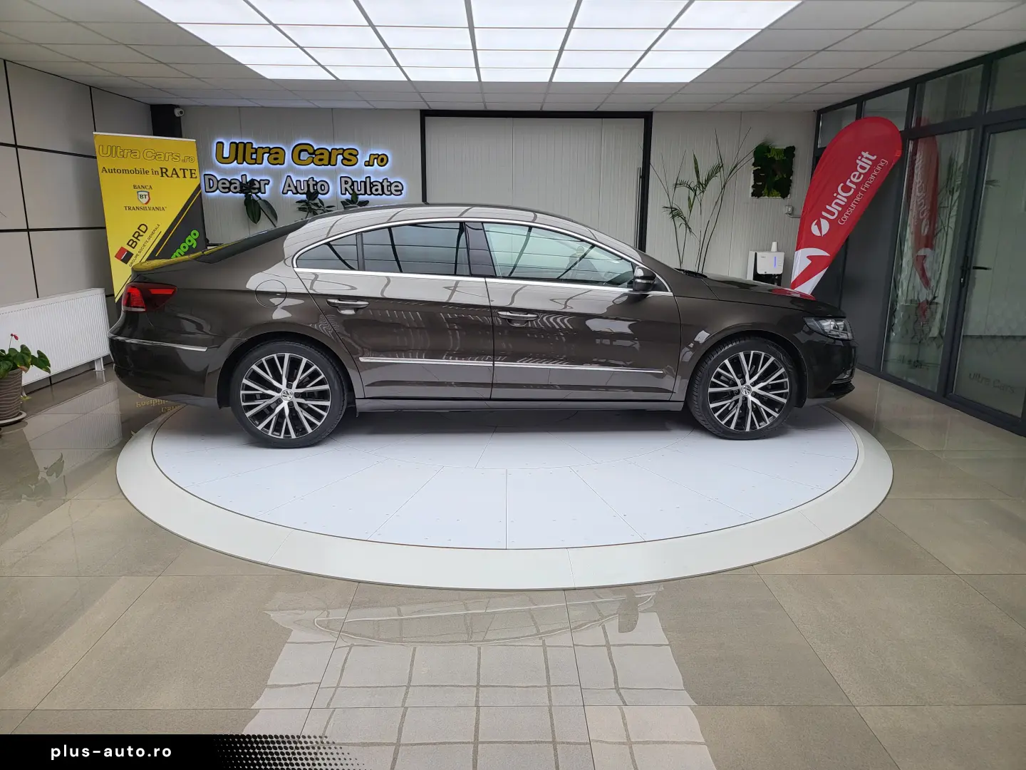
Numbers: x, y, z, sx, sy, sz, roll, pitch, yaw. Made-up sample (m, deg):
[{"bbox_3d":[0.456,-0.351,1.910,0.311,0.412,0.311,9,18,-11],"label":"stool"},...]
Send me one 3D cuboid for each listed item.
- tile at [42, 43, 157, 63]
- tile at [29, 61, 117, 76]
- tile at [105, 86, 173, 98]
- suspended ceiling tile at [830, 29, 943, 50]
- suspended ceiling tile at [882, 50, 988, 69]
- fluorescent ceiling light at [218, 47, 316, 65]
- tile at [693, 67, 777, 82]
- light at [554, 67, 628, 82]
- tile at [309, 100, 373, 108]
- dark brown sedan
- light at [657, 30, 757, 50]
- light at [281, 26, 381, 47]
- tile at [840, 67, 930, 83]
[{"bbox_3d":[-2.978,-2.418,5.188,0.600,0.025,0.600,0,13,-1],"label":"tile"},{"bbox_3d":[-3.534,-2.544,5.716,0.519,0.030,0.597,0,14,-1],"label":"tile"},{"bbox_3d":[-3.593,-2.832,6.900,0.600,0.020,0.600,0,13,-1],"label":"tile"},{"bbox_3d":[2.438,-2.252,4.639,0.600,0.020,0.600,0,13,-1],"label":"suspended ceiling tile"},{"bbox_3d":[3.030,-2.384,5.226,0.595,0.022,0.595,0,13,-1],"label":"suspended ceiling tile"},{"bbox_3d":[-1.770,-2.409,5.171,0.595,0.040,0.595,0,13,-1],"label":"fluorescent ceiling light"},{"bbox_3d":[1.823,-2.527,5.799,0.600,0.020,0.600,0,13,-1],"label":"tile"},{"bbox_3d":[0.627,-2.540,5.769,0.597,0.045,0.597,0,14,-1],"label":"light"},{"bbox_3d":[-1.789,-2.946,7.462,0.600,0.020,0.500,0,13,-1],"label":"tile"},{"bbox_3d":[-0.084,-0.530,4.915,4.800,1.420,1.880,-1,13,-4],"label":"dark brown sedan"},{"bbox_3d":[1.242,-2.257,4.610,0.597,0.045,0.597,0,14,-1],"label":"light"},{"bbox_3d":[-1.155,-2.269,4.592,0.600,0.050,0.600,0,13,-1],"label":"light"},{"bbox_3d":[3.059,-2.548,5.861,0.600,0.025,0.600,0,13,-1],"label":"tile"}]

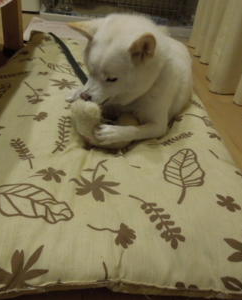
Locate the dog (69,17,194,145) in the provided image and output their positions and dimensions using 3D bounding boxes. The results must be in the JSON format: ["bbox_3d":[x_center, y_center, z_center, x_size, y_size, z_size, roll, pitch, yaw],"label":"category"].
[{"bbox_3d":[0.076,-0.266,0.877,0.290,0.250,0.500,22,36,21],"label":"dog"}]

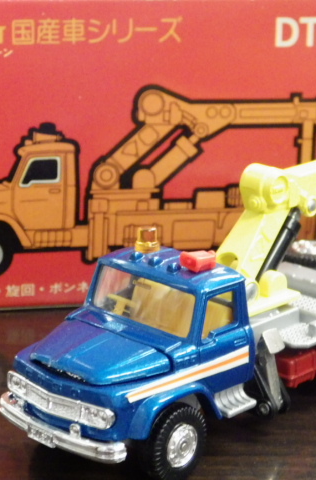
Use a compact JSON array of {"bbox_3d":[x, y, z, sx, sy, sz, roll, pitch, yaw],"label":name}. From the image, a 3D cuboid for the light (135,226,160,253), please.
[{"bbox_3d":[-0.002,0.000,0.331,0.005,0.004,0.005,1,17,0],"label":"light"}]

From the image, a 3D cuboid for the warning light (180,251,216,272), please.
[{"bbox_3d":[0.008,0.004,0.323,0.004,0.003,0.005,-11,21,-35],"label":"warning light"}]

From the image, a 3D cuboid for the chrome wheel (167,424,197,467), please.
[{"bbox_3d":[0.004,0.040,0.315,0.003,0.009,0.009,16,22,40],"label":"chrome wheel"}]

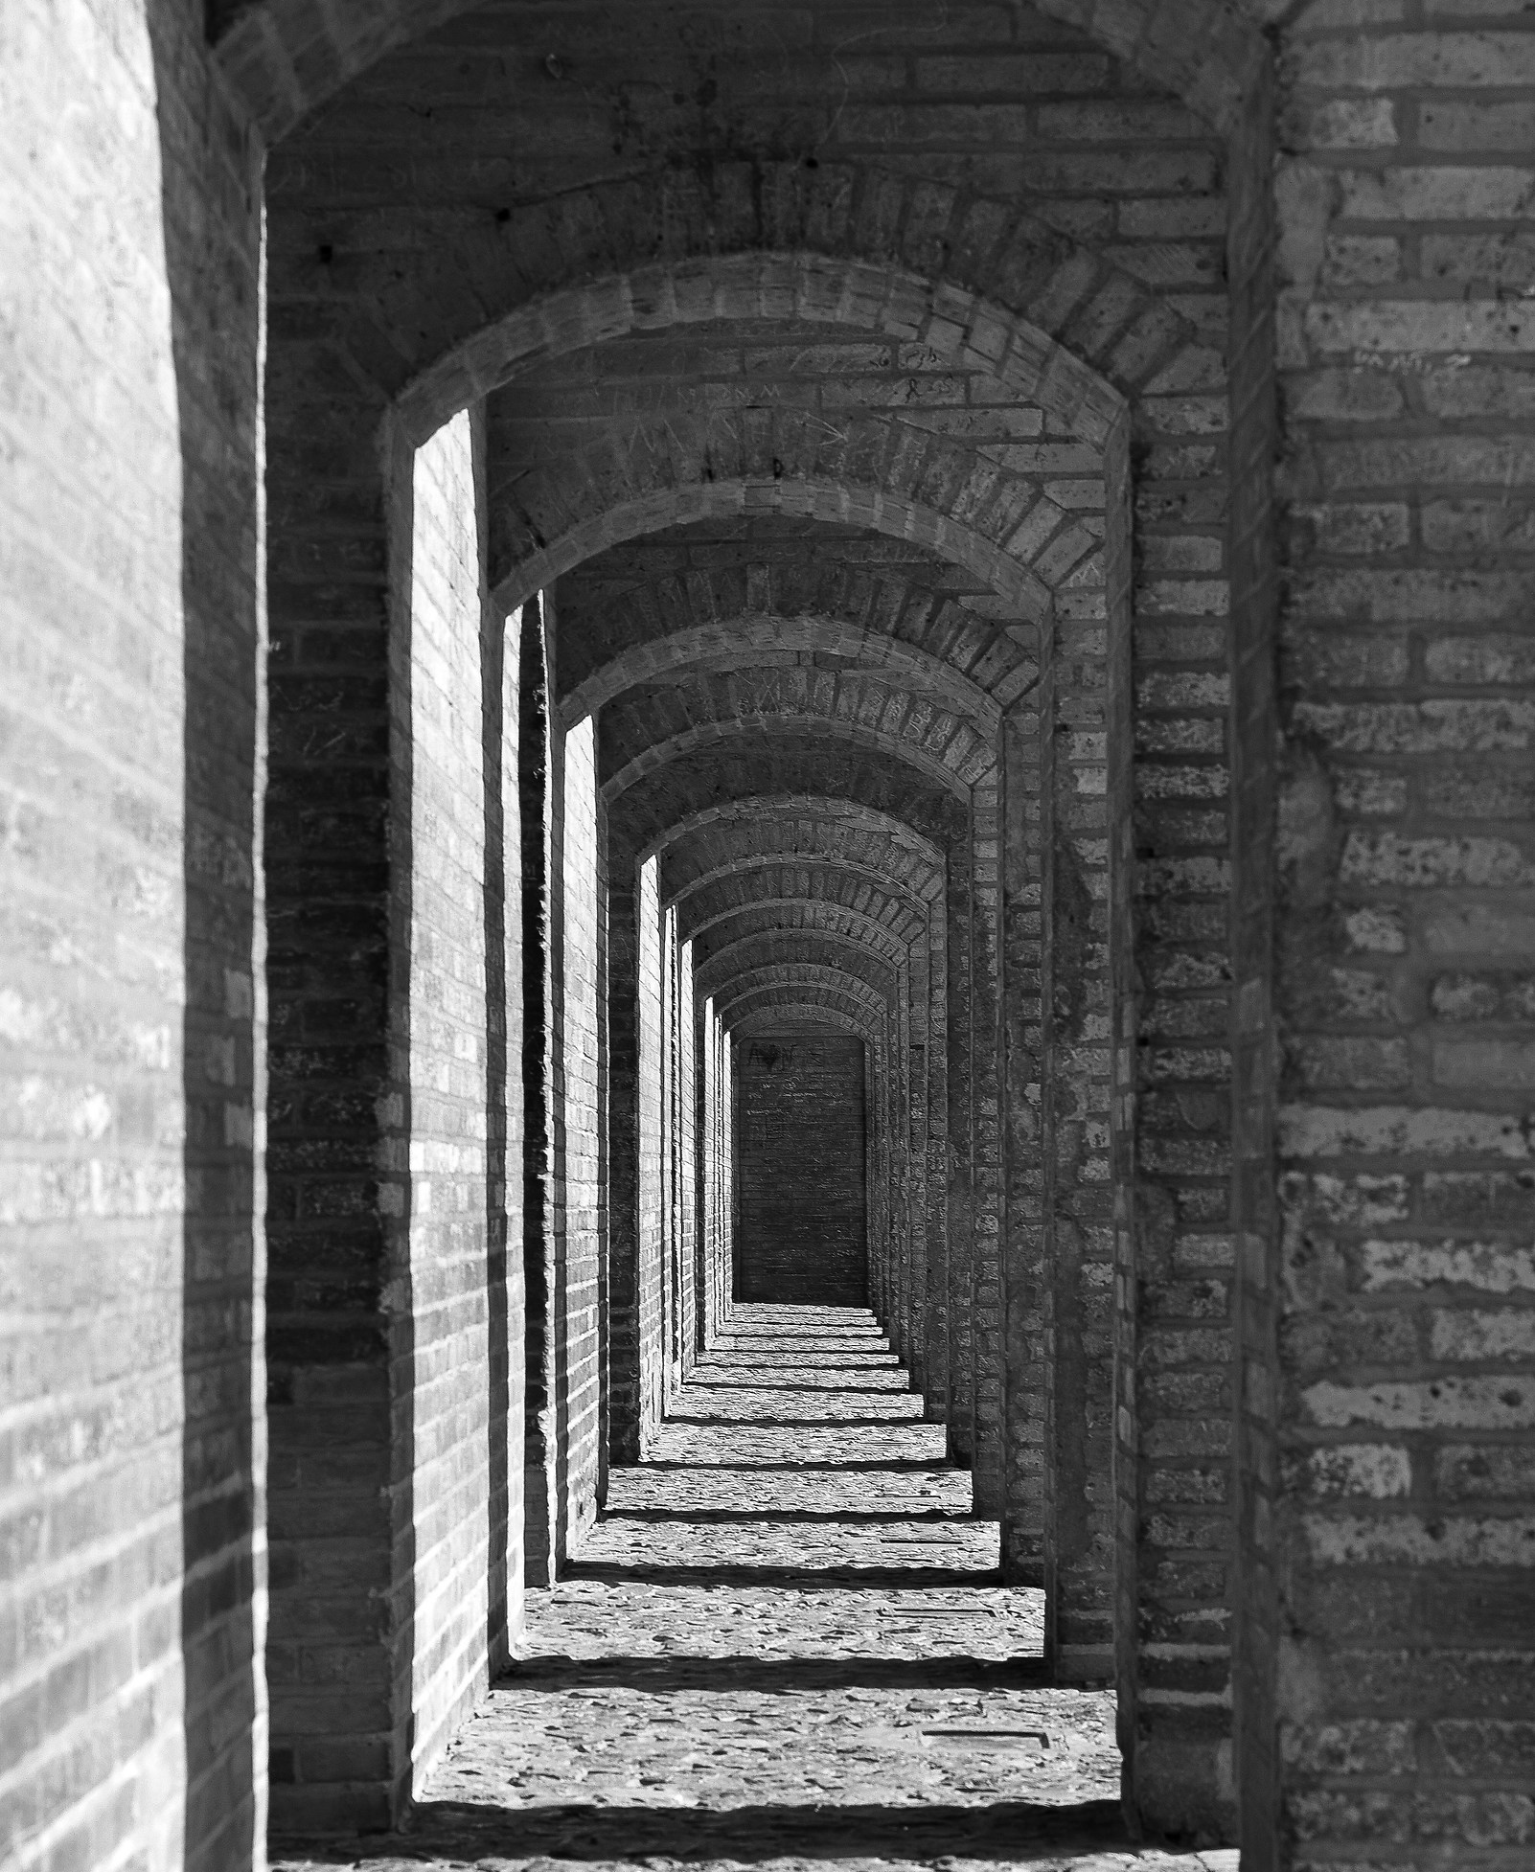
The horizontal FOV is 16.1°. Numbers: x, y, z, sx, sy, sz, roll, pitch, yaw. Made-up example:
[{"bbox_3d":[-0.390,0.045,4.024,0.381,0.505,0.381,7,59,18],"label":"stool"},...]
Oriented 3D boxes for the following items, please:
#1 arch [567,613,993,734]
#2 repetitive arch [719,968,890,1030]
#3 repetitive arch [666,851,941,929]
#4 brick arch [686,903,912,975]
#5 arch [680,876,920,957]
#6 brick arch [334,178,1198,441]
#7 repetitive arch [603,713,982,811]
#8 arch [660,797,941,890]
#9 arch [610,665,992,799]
[{"bbox_3d":[0.035,-0.734,15.437,1.250,0.300,0.750,0,-3,0],"label":"arch"},{"bbox_3d":[0.254,0.417,38.371,1.222,0.365,0.598,0,-3,0],"label":"repetitive arch"},{"bbox_3d":[0.163,-0.198,26.625,1.275,0.375,0.812,0,-3,0],"label":"repetitive arch"},{"bbox_3d":[0.193,0.014,30.951,1.273,0.396,0.598,0,-3,0],"label":"brick arch"},{"bbox_3d":[0.174,-0.108,27.583,1.255,0.361,0.598,0,-3,0],"label":"arch"},{"bbox_3d":[0.001,-0.988,8.705,1.296,0.364,0.598,0,-3,0],"label":"brick arch"},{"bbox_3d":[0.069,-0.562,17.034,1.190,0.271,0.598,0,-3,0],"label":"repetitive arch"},{"bbox_3d":[0.126,-0.384,23.000,1.250,0.375,0.812,0,-3,0],"label":"arch"},{"bbox_3d":[0.096,-0.674,18.500,1.338,0.400,0.750,0,-3,0],"label":"arch"}]

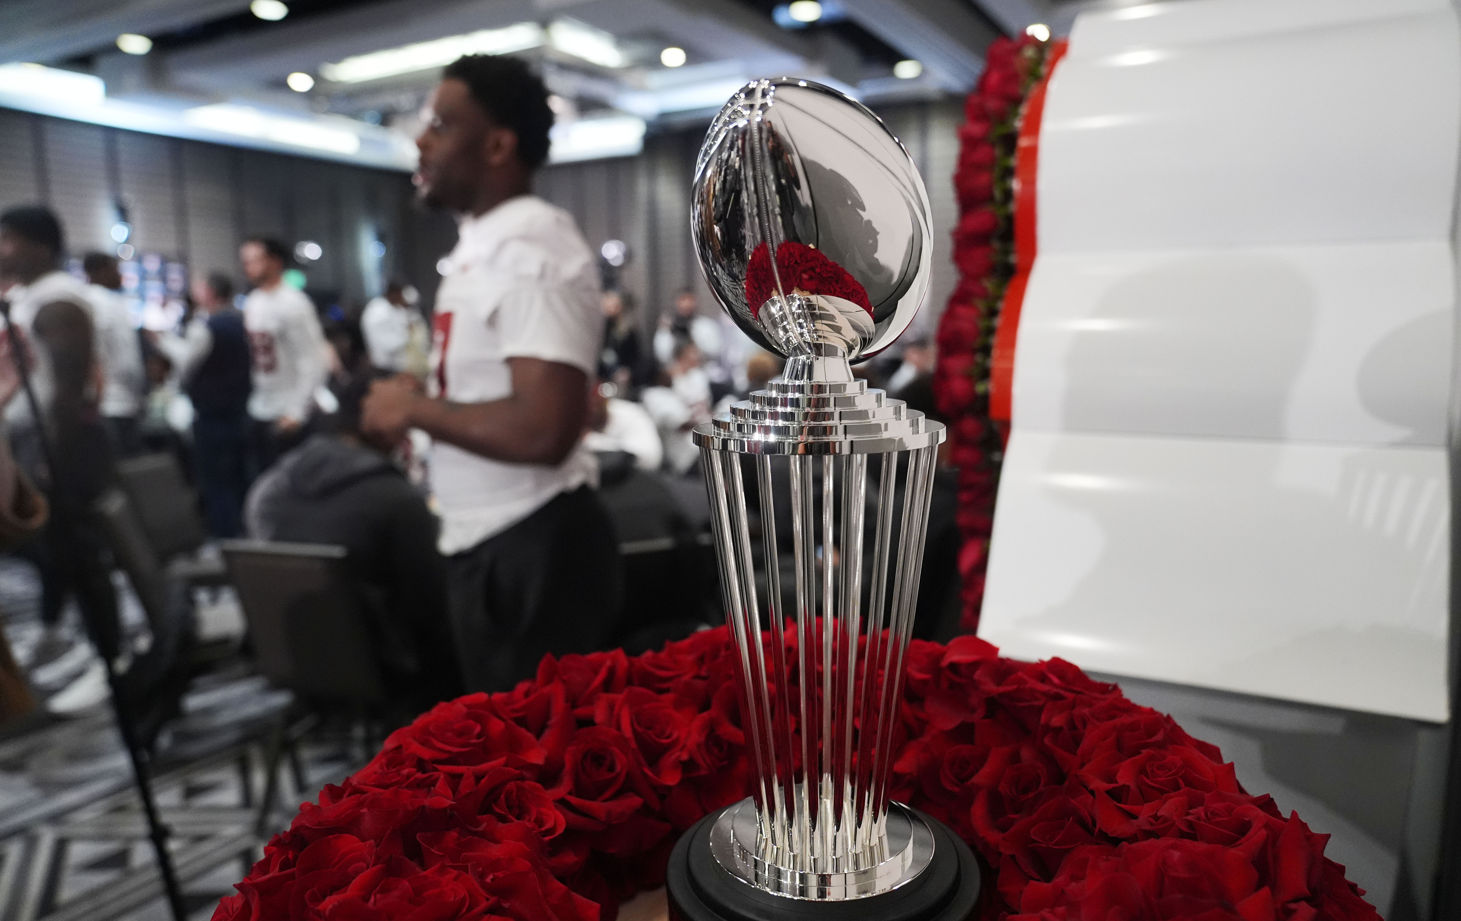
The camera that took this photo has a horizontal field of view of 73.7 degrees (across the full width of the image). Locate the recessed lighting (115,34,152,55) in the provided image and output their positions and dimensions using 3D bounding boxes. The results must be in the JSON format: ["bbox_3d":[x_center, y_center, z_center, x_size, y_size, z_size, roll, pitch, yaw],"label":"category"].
[{"bbox_3d":[-6.112,-4.266,9.982,0.170,0.050,0.170,-1,8,0],"label":"recessed lighting"}]

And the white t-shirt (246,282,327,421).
[{"bbox_3d":[-2.288,-0.557,5.000,0.480,0.720,0.320,3,9,30],"label":"white t-shirt"}]

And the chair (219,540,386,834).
[{"bbox_3d":[-1.114,0.629,2.942,0.450,0.881,0.560,2,8,20],"label":"chair"}]

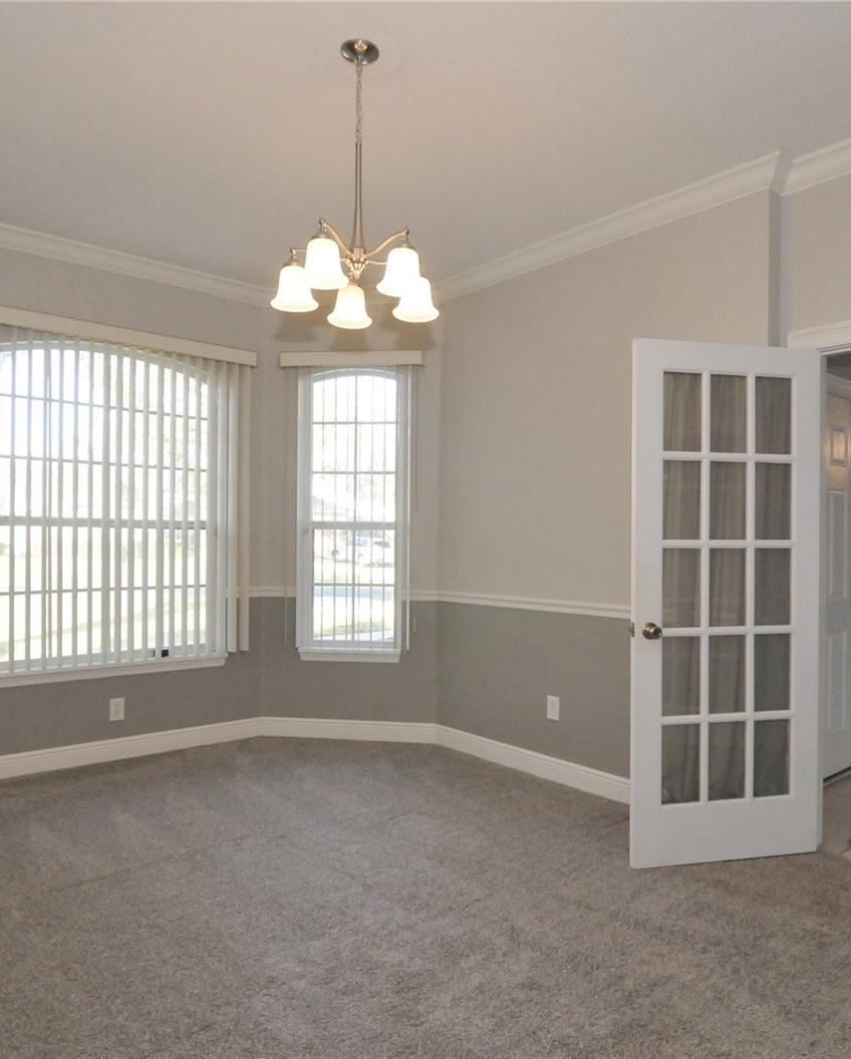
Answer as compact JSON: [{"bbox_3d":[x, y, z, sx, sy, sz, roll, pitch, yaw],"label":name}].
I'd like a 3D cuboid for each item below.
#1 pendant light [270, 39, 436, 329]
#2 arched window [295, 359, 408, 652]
[{"bbox_3d":[-0.214,-1.129,2.261,0.535,0.815,0.535,1,-1,0],"label":"pendant light"},{"bbox_3d":[-0.458,-0.140,4.390,0.728,1.759,0.090,1,-1,6],"label":"arched window"}]

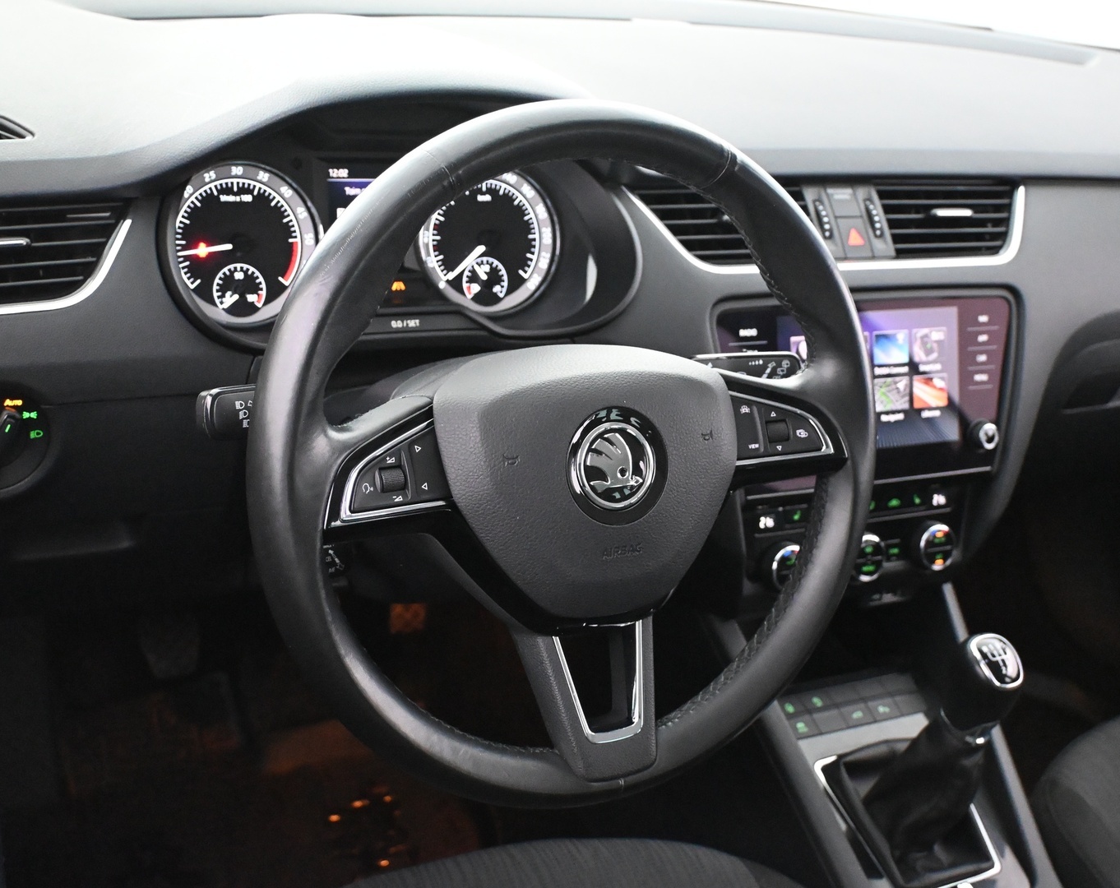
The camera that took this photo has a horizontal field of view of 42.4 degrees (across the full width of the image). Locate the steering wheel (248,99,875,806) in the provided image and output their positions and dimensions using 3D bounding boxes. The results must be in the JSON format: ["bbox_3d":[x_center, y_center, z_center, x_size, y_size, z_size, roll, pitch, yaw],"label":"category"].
[{"bbox_3d":[0.012,0.008,0.764,0.370,0.370,0.090,-7,9,-28],"label":"steering wheel"}]

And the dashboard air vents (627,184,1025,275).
[{"bbox_3d":[0.207,-0.168,1.121,0.375,0.068,0.050,-5,18,-26],"label":"dashboard air vents"}]

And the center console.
[{"bbox_3d":[0.234,0.010,1.152,0.290,0.255,0.080,-5,7,-26],"label":"center console"}]

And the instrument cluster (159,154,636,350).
[{"bbox_3d":[-0.103,-0.132,0.990,0.348,0.129,0.080,-7,11,-28],"label":"instrument cluster"}]

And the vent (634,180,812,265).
[{"bbox_3d":[0.111,-0.165,1.076,0.160,0.061,0.045,-5,18,-26],"label":"vent"}]

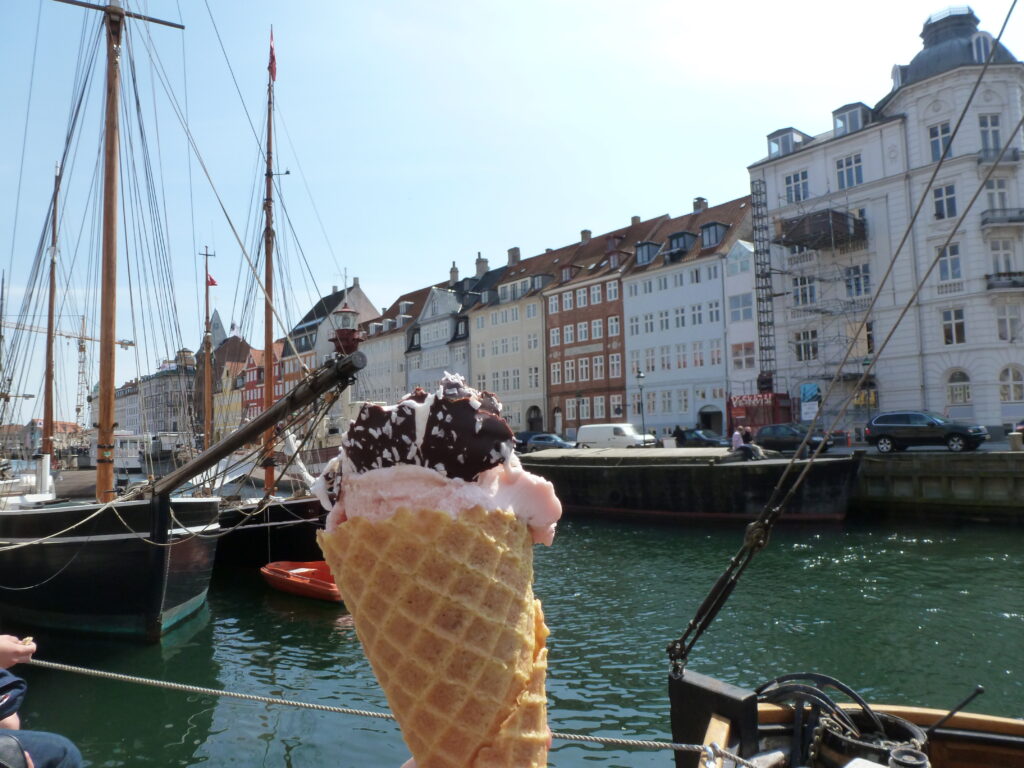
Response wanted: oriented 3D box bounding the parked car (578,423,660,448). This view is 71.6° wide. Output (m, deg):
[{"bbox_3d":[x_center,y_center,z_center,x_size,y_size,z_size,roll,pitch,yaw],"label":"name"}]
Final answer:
[{"bbox_3d":[6.520,3.413,44.300,1.880,1.940,4.800,3,-7,-41],"label":"parked car"}]

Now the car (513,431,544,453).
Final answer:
[{"bbox_3d":[2.092,4.500,54.000,1.800,1.720,4.400,3,-7,-41],"label":"car"}]

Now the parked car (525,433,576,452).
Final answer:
[{"bbox_3d":[2.649,4.202,49.500,1.730,1.470,4.050,3,-7,-41],"label":"parked car"}]

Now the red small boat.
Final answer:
[{"bbox_3d":[-3.747,4.136,14.734,3.500,0.580,1.550,-4,-6,33],"label":"red small boat"}]

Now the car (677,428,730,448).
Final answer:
[{"bbox_3d":[11.733,3.494,43.500,1.720,1.430,4.100,2,-6,-29],"label":"car"}]

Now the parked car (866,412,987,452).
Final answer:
[{"bbox_3d":[17.647,2.022,30.300,1.870,1.720,4.670,3,-7,-41],"label":"parked car"}]

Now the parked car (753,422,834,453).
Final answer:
[{"bbox_3d":[14.563,2.791,36.600,1.700,1.460,4.000,3,-7,-41],"label":"parked car"}]

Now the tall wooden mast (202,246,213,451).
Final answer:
[{"bbox_3d":[-11.253,-0.836,26.394,0.250,8.630,0.250,3,-7,-41],"label":"tall wooden mast"}]

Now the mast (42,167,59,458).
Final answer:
[{"bbox_3d":[-12.568,-1.784,19.396,0.260,8.663,0.260,3,-7,-41],"label":"mast"}]

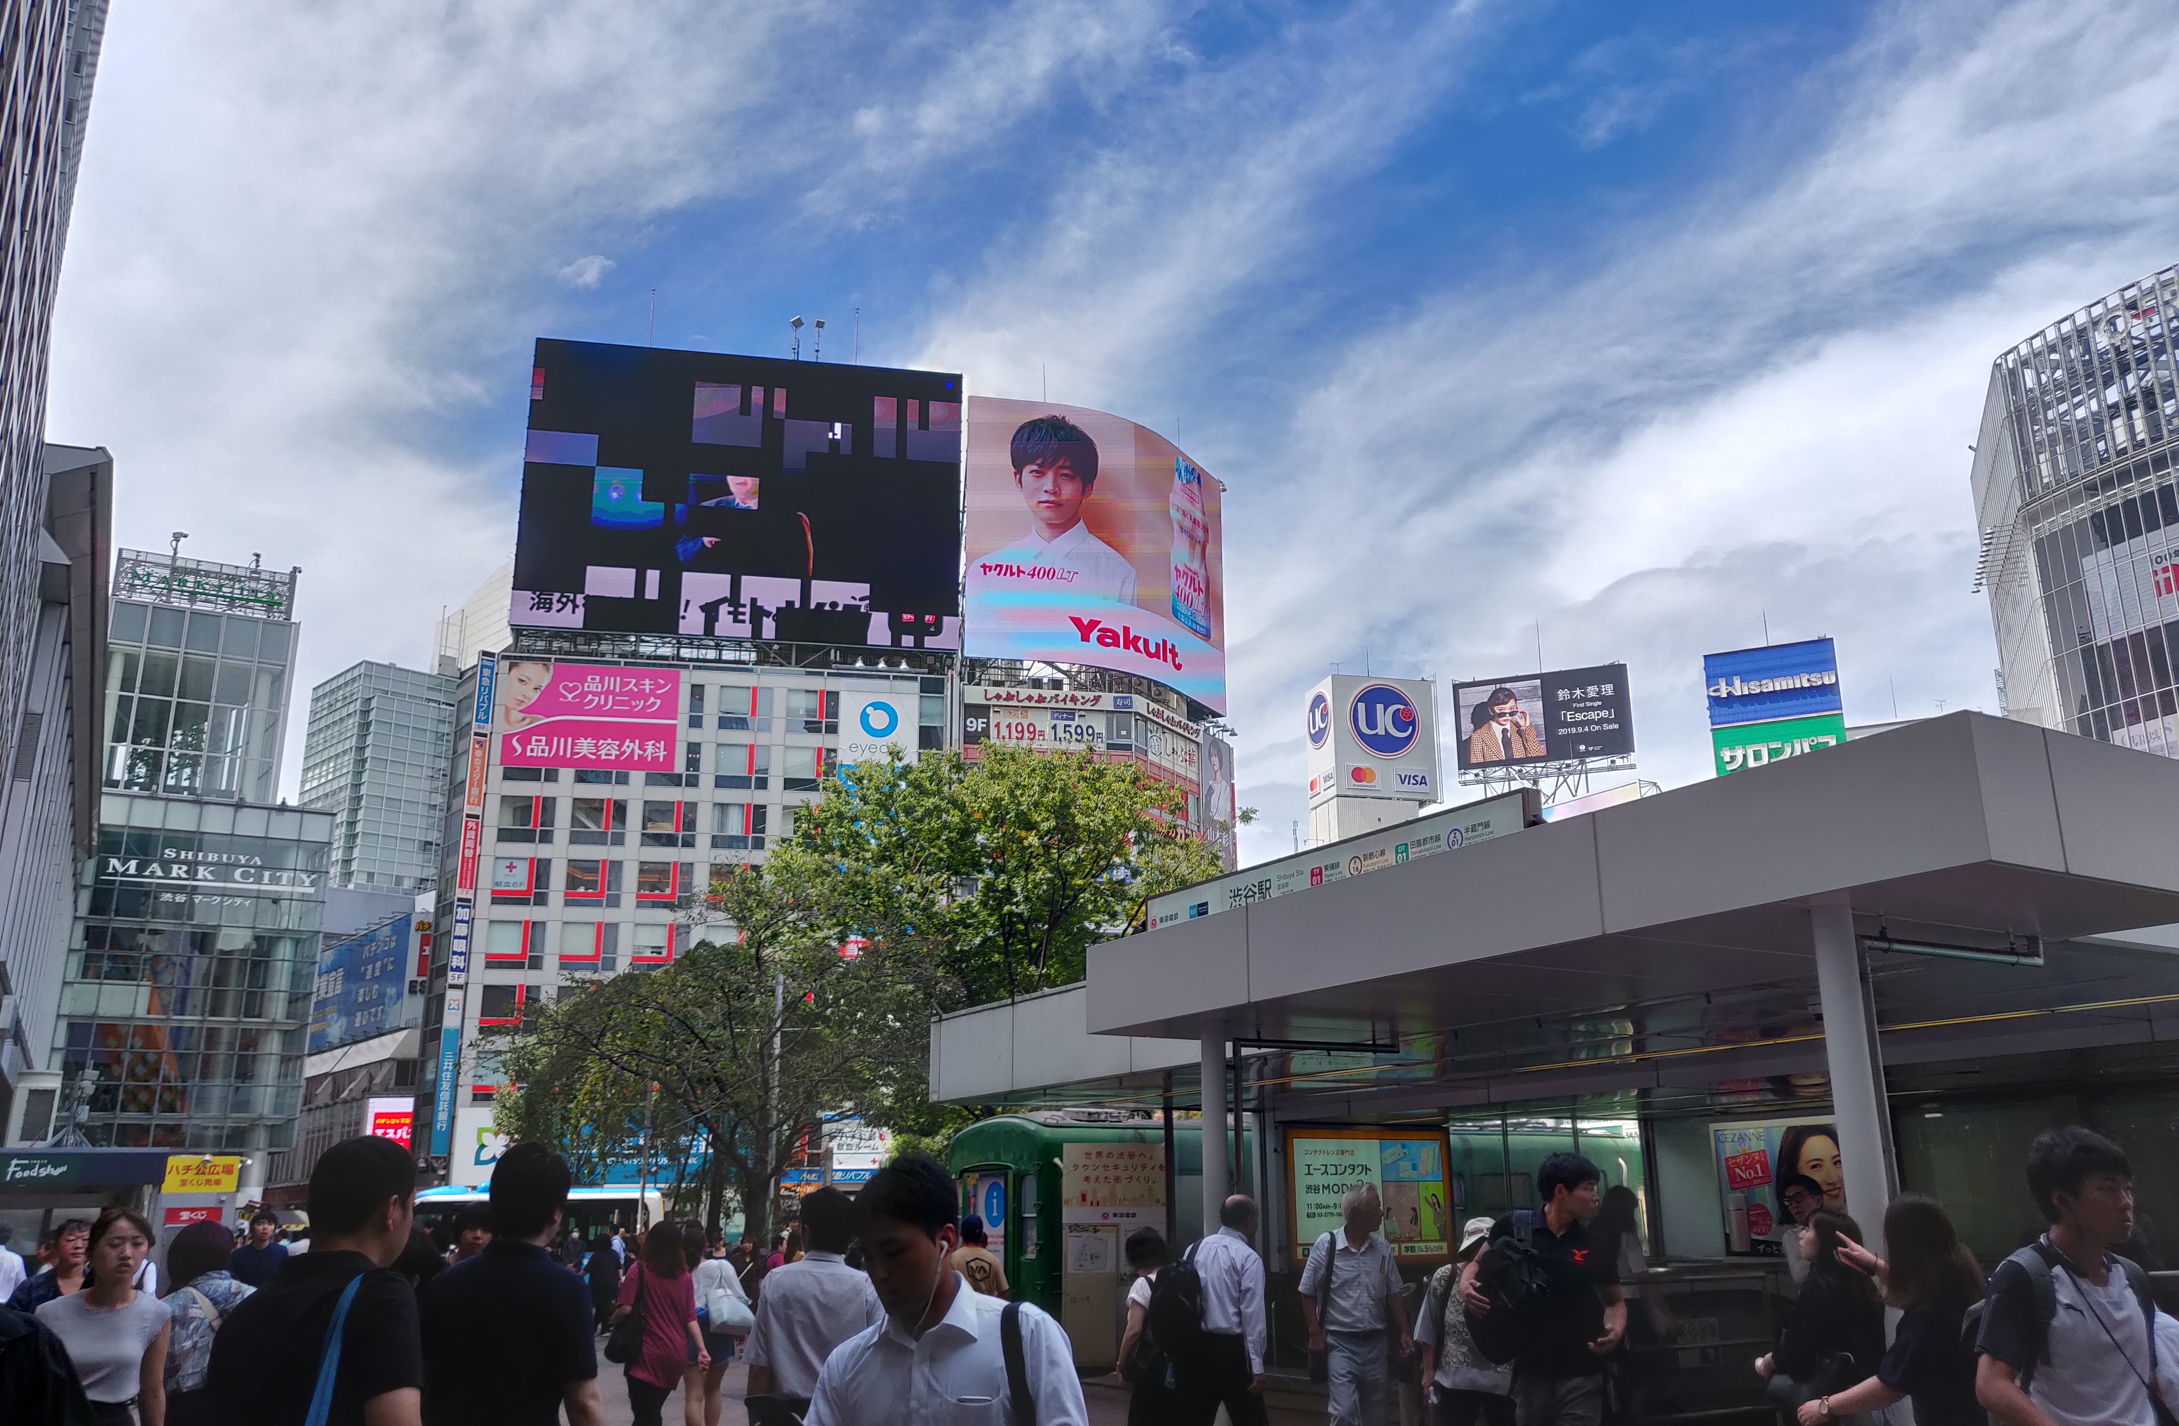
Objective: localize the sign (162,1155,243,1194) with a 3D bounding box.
[{"bbox_3d":[-17.127,8.922,30.381,1.261,0.655,0.120,6,-18,-21],"label":"sign"}]

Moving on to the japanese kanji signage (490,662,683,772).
[{"bbox_3d":[-26.835,0.273,85.086,9.055,5.711,0.300,3,-17,-11],"label":"japanese kanji signage"}]

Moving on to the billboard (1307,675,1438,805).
[{"bbox_3d":[27.845,3.350,154.560,10.343,11.879,6.380,4,-17,-13],"label":"billboard"}]

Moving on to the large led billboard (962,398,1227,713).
[{"bbox_3d":[1.785,-9.638,97.796,20.777,16.600,4.331,11,-20,-35],"label":"large led billboard"}]

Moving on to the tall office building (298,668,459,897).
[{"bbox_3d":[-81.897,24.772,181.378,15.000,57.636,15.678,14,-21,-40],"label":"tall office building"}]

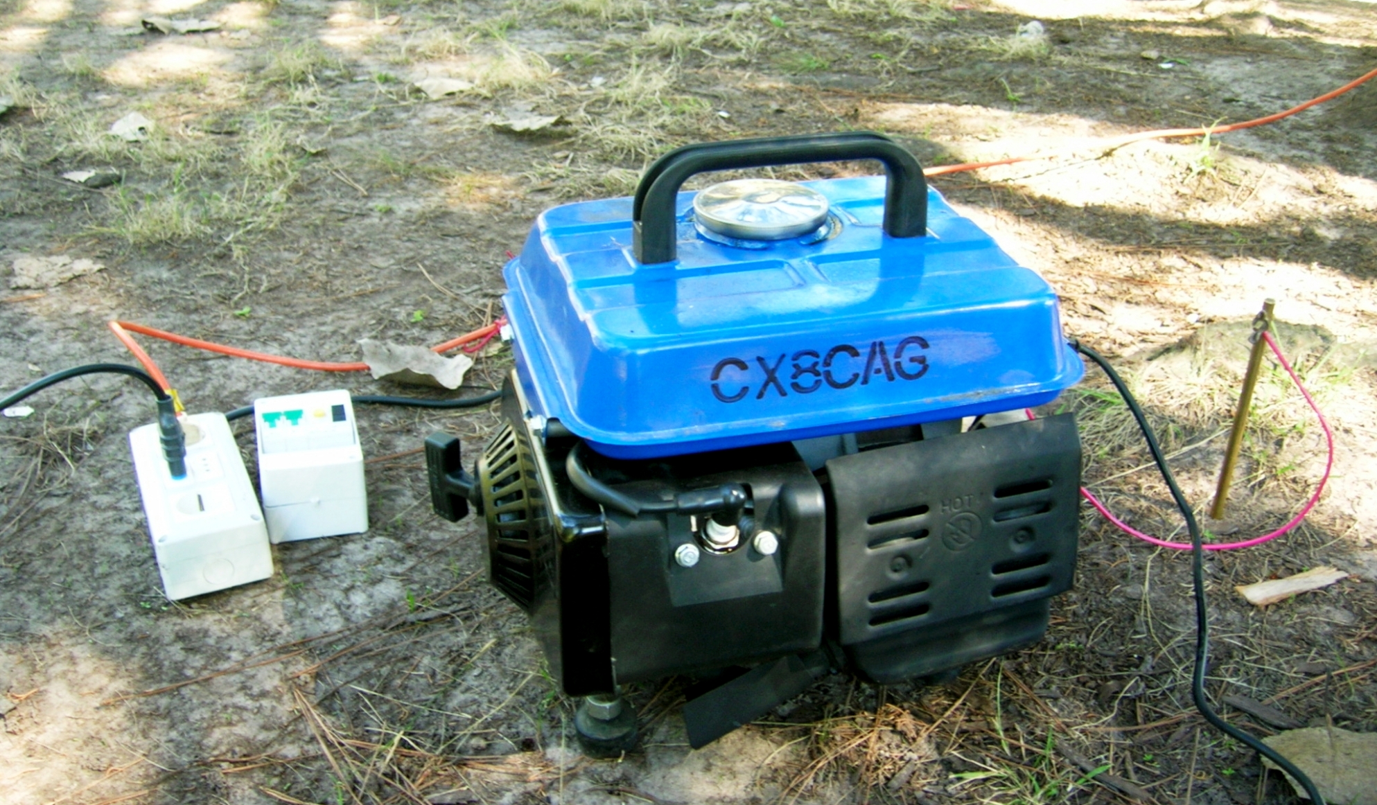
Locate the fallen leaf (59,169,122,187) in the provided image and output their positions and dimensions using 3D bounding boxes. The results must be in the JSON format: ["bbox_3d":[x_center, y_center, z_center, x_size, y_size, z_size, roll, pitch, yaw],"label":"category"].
[{"bbox_3d":[-0.753,-0.282,1.857,0.075,0.013,0.042,-12,31,-20],"label":"fallen leaf"}]

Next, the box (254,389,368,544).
[{"bbox_3d":[-0.309,0.051,1.210,0.077,0.067,0.118,-8,30,-14],"label":"box"}]

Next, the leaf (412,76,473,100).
[{"bbox_3d":[-0.371,-0.477,2.217,0.088,0.018,0.058,-4,29,-8],"label":"leaf"}]

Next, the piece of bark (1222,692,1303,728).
[{"bbox_3d":[0.390,0.210,1.002,0.050,0.007,0.015,15,32,24],"label":"piece of bark"}]

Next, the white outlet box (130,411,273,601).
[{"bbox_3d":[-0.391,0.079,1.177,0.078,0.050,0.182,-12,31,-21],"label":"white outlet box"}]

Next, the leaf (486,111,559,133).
[{"bbox_3d":[-0.230,-0.391,2.048,0.102,0.018,0.055,-3,29,-6],"label":"leaf"}]

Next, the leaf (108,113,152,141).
[{"bbox_3d":[-0.773,-0.383,2.034,0.060,0.024,0.055,-9,31,-17],"label":"leaf"}]

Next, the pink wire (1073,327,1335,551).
[{"bbox_3d":[0.403,0.031,1.158,0.205,0.175,0.060,-4,29,-8],"label":"pink wire"}]

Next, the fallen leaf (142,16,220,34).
[{"bbox_3d":[-0.858,-0.640,2.495,0.131,0.020,0.065,-9,30,-17],"label":"fallen leaf"}]

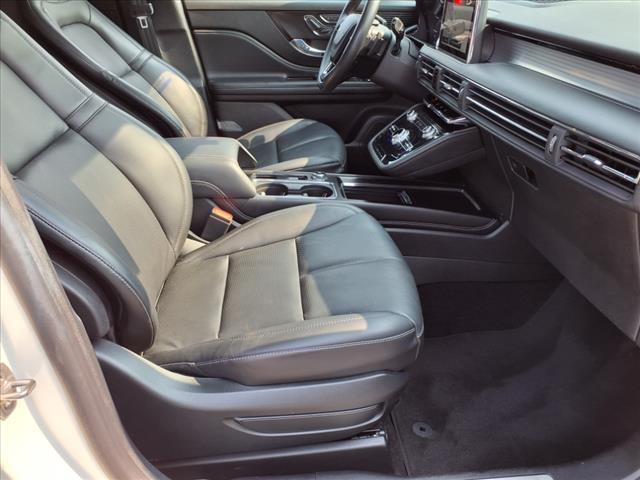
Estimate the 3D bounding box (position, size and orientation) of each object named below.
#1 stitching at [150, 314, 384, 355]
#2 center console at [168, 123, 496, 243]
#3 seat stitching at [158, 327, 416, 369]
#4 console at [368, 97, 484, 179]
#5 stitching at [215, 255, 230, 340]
[{"bbox_3d":[-0.102,0.177,0.949,0.444,0.056,0.040,-3,31,-4],"label":"stitching"},{"bbox_3d":[0.024,-0.136,1.362,0.894,0.268,0.258,-3,31,-4],"label":"center console"},{"bbox_3d":[-0.057,0.185,0.864,0.449,0.051,0.040,-3,31,-4],"label":"seat stitching"},{"bbox_3d":[0.264,-0.261,1.301,0.263,0.162,0.222,-3,31,-4],"label":"console"},{"bbox_3d":[-0.204,0.116,1.068,0.022,0.026,0.293,-3,31,-4],"label":"stitching"}]

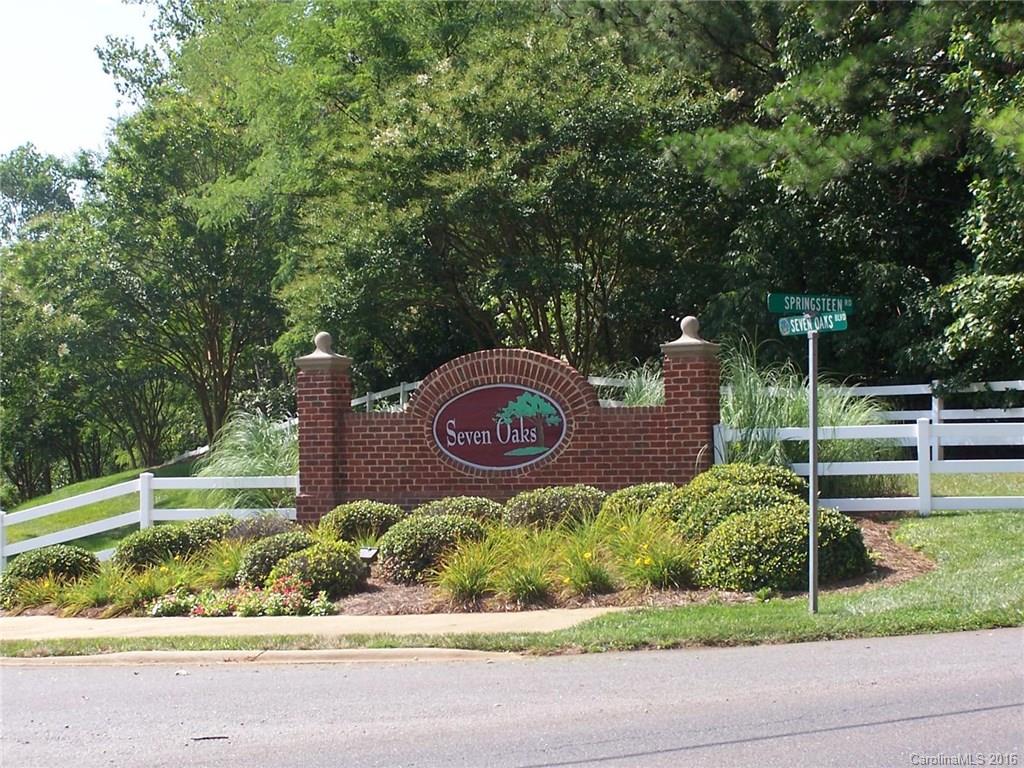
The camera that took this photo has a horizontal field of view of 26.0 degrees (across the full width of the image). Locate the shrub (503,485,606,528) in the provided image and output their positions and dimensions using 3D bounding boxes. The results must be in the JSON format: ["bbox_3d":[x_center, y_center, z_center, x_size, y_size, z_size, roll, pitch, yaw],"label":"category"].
[{"bbox_3d":[0.487,1.428,25.400,1.191,0.532,1.100,-1,-1,0],"label":"shrub"}]

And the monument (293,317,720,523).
[{"bbox_3d":[-0.135,0.498,26.831,5.470,2.425,0.560,-2,-1,25],"label":"monument"}]

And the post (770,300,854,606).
[{"bbox_3d":[2.515,0.583,18.600,0.900,2.700,0.770,0,-2,-43],"label":"post"}]

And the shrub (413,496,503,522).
[{"bbox_3d":[-0.641,1.541,26.100,1.082,0.412,1.000,-1,-1,0],"label":"shrub"}]

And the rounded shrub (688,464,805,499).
[{"bbox_3d":[2.557,1.232,24.300,1.336,0.723,1.250,-2,-1,25],"label":"rounded shrub"}]

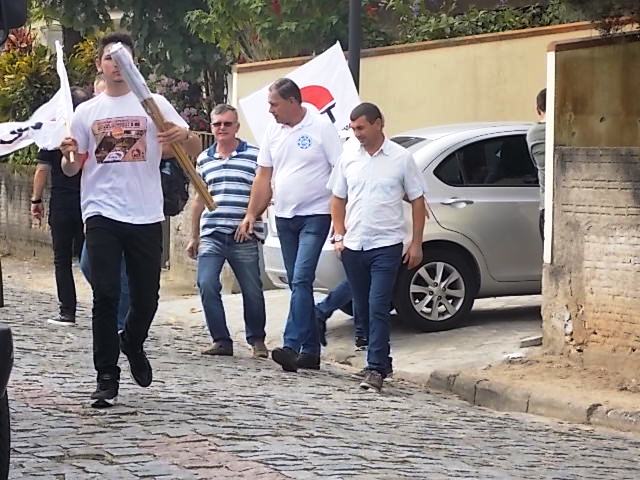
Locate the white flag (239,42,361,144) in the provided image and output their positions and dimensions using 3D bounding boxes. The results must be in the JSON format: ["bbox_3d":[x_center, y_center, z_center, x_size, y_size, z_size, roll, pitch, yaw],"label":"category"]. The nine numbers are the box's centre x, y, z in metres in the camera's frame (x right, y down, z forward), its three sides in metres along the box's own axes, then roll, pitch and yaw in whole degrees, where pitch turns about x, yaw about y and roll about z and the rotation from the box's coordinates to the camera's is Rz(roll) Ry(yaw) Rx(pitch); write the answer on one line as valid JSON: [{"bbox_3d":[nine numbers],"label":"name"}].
[{"bbox_3d":[-0.087,-0.843,18.400,0.750,0.630,0.150,-27,1,0],"label":"white flag"}]

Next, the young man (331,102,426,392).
[{"bbox_3d":[0.343,0.040,16.700,0.540,1.686,0.420,0,1,18],"label":"young man"}]

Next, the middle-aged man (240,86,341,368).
[{"bbox_3d":[-0.185,-0.090,17.300,0.600,1.777,0.500,1,1,25],"label":"middle-aged man"}]

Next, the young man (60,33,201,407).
[{"bbox_3d":[-0.910,-0.098,13.600,0.640,1.777,0.580,0,1,-2],"label":"young man"}]

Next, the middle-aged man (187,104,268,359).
[{"bbox_3d":[-0.601,-0.058,18.900,0.560,1.676,0.430,0,1,10],"label":"middle-aged man"}]

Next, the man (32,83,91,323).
[{"bbox_3d":[-1.862,-0.247,21.000,0.550,1.755,0.420,-1,1,-30],"label":"man"}]

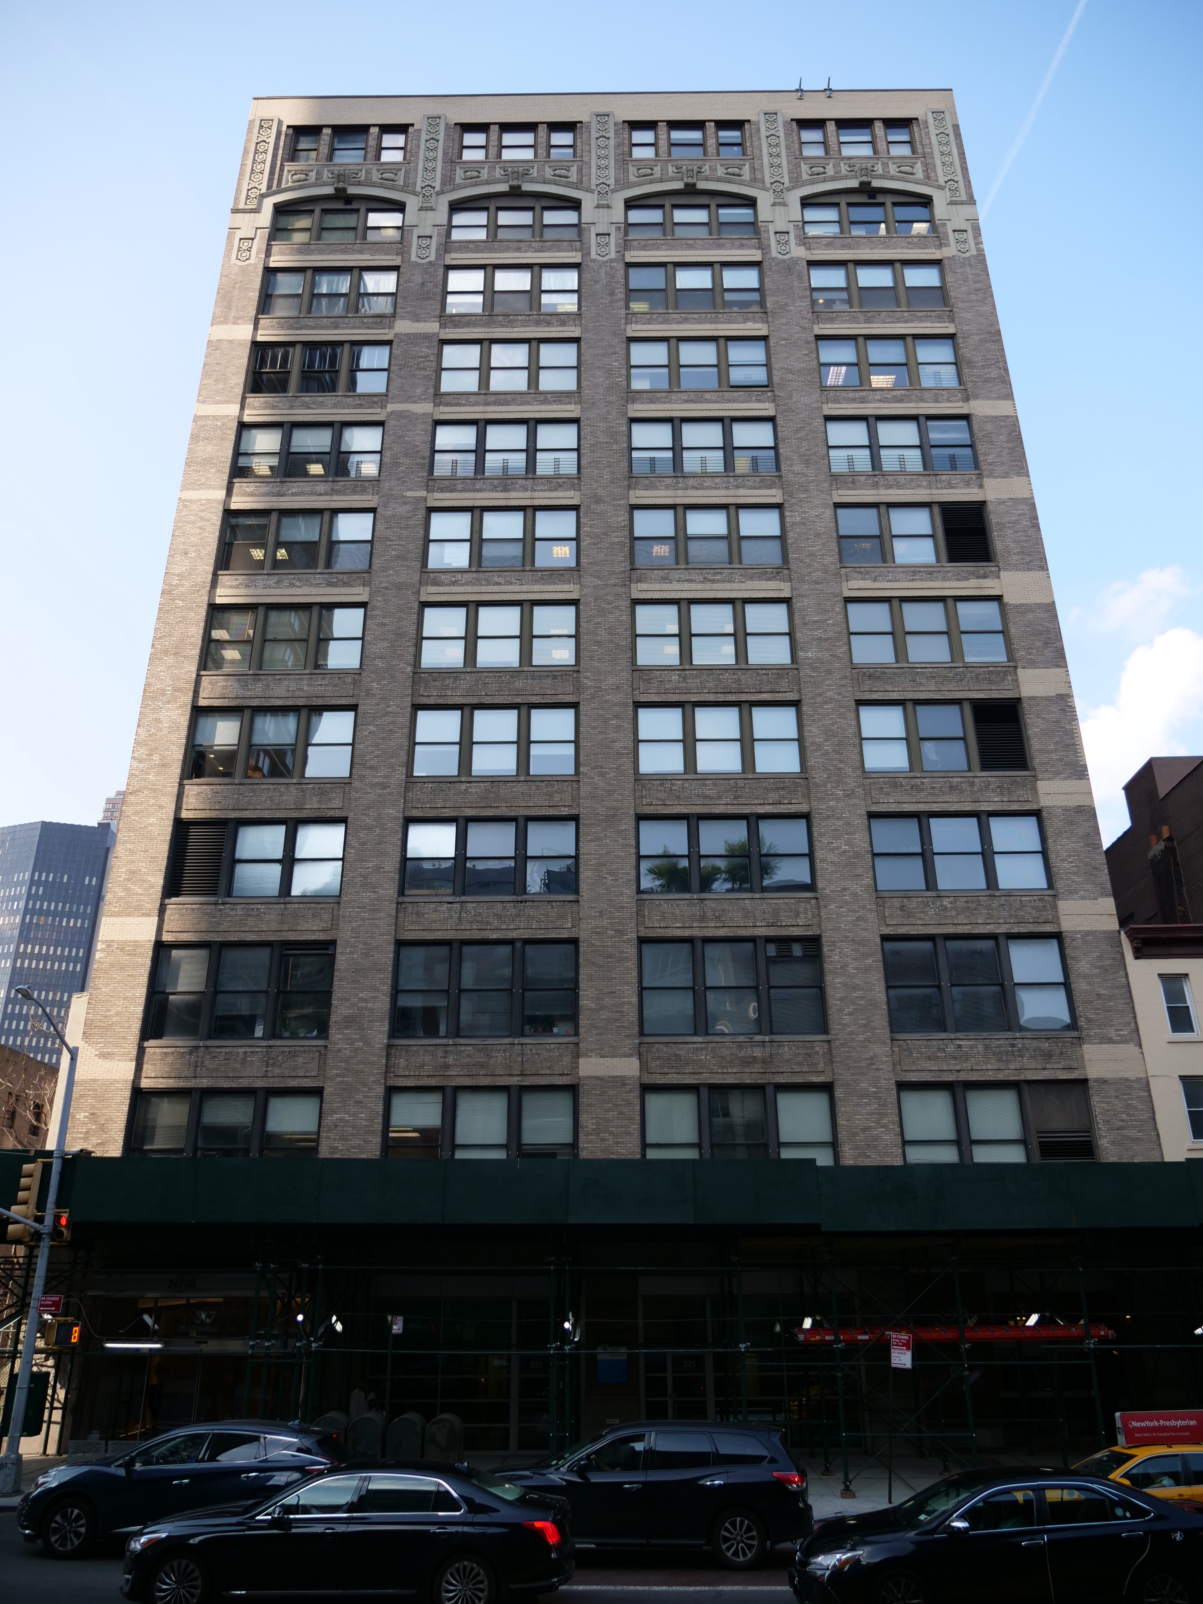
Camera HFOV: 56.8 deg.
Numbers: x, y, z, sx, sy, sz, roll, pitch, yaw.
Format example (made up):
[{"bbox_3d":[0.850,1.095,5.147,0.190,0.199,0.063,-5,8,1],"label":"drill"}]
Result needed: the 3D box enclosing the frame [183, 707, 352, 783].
[{"bbox_3d":[-9.971,-1.784,33.712,4.880,2.587,0.200,0,-24,0],"label":"frame"}]

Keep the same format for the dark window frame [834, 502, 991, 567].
[{"bbox_3d":[9.748,-8.428,35.029,4.636,2.441,0.220,-1,-24,0],"label":"dark window frame"}]

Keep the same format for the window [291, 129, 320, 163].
[{"bbox_3d":[-11.491,-25.454,43.141,0.967,1.973,0.200,-1,-24,1],"label":"window"}]

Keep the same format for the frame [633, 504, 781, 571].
[{"bbox_3d":[3.265,-8.302,34.689,4.730,2.506,0.300,-1,-24,0],"label":"frame"}]

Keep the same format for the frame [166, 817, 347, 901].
[{"bbox_3d":[-9.522,1.589,30.873,4.762,2.442,0.220,-1,-24,0],"label":"frame"}]

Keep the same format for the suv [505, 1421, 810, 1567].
[{"bbox_3d":[0.548,10.223,16.661,5.000,1.770,1.950,0,-24,0],"label":"suv"}]

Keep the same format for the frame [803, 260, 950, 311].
[{"bbox_3d":[10.140,-19.132,41.138,4.910,2.595,0.200,0,-24,0],"label":"frame"}]

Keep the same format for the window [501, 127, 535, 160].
[{"bbox_3d":[-3.153,-25.146,42.491,1.248,1.808,0.220,-1,-24,0],"label":"window"}]

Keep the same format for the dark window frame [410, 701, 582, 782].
[{"bbox_3d":[-3.224,-1.837,33.654,5.035,2.540,0.200,0,-24,0],"label":"dark window frame"}]

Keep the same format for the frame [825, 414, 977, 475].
[{"bbox_3d":[9.783,-11.732,36.474,4.685,2.436,0.220,-1,-24,0],"label":"frame"}]

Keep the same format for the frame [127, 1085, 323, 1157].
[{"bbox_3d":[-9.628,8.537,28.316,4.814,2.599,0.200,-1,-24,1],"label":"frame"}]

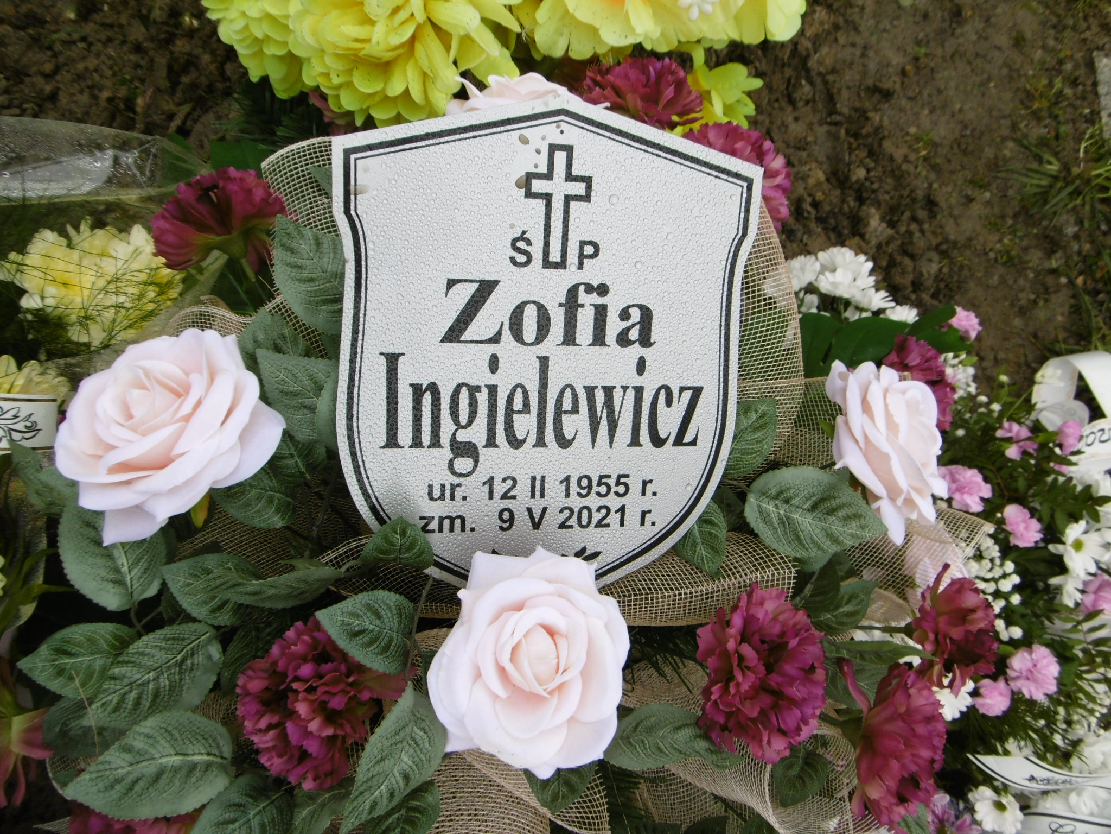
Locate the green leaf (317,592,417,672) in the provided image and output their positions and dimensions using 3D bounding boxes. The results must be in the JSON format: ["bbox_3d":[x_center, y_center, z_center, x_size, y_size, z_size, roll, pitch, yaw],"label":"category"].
[{"bbox_3d":[-0.115,0.130,0.465,0.064,0.015,0.047,25,84,0],"label":"green leaf"}]

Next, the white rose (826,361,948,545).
[{"bbox_3d":[0.222,0.023,0.510,0.095,0.062,0.112,-11,91,-42],"label":"white rose"}]

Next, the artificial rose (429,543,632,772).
[{"bbox_3d":[-0.015,0.135,0.425,0.108,0.068,0.118,0,72,-2],"label":"artificial rose"}]

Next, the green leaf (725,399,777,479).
[{"bbox_3d":[0.112,0.013,0.455,0.046,0.012,0.062,28,73,-1],"label":"green leaf"}]

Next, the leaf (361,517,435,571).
[{"bbox_3d":[-0.097,0.079,0.475,0.045,0.015,0.042,0,61,0],"label":"leaf"}]

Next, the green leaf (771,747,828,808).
[{"bbox_3d":[0.162,0.238,0.510,0.039,0.012,0.045,18,68,21],"label":"green leaf"}]

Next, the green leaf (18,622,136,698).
[{"bbox_3d":[-0.281,0.143,0.455,0.077,0.013,0.046,-10,69,2],"label":"green leaf"}]

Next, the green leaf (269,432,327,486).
[{"bbox_3d":[-0.184,0.021,0.540,0.042,0.015,0.062,-27,96,0],"label":"green leaf"}]

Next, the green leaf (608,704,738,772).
[{"bbox_3d":[0.073,0.207,0.495,0.088,0.018,0.045,9,76,-6],"label":"green leaf"}]

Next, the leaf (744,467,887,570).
[{"bbox_3d":[0.154,0.060,0.455,0.084,0.017,0.055,11,74,12],"label":"leaf"}]

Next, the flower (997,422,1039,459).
[{"bbox_3d":[0.335,0.017,0.560,0.025,0.026,0.032,29,58,12],"label":"flower"}]

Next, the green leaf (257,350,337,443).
[{"bbox_3d":[-0.173,-0.013,0.520,0.073,0.015,0.050,41,94,-6],"label":"green leaf"}]

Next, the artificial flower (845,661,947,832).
[{"bbox_3d":[0.202,0.195,0.455,0.056,0.086,0.082,19,12,37],"label":"artificial flower"}]

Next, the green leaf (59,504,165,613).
[{"bbox_3d":[-0.295,0.089,0.510,0.063,0.018,0.085,-19,93,-1],"label":"green leaf"}]

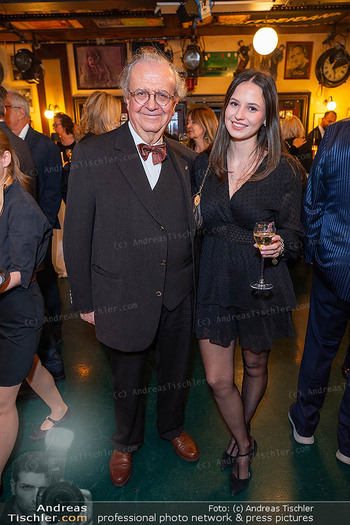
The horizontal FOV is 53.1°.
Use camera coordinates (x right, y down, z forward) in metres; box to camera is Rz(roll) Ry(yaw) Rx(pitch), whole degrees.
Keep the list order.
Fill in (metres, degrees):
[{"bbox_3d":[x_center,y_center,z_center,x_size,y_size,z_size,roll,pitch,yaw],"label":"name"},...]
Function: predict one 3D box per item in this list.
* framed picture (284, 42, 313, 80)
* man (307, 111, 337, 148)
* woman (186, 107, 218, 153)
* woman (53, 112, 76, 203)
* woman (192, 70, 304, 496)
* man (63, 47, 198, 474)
[{"bbox_3d":[1.602,-2.599,4.511,0.335,0.445,0.025,-2,21,0],"label":"framed picture"},{"bbox_3d":[1.836,-0.936,4.447,0.550,1.770,0.380,-14,22,-33],"label":"man"},{"bbox_3d":[0.242,-0.310,2.796,0.380,1.700,0.480,-15,23,-36],"label":"woman"},{"bbox_3d":[-1.199,-0.698,3.869,0.360,1.700,0.480,-14,22,-33],"label":"woman"},{"bbox_3d":[0.287,0.159,1.446,0.480,1.700,0.390,3,19,13],"label":"woman"},{"bbox_3d":[-0.157,0.111,1.501,0.580,1.775,0.420,-7,19,-16],"label":"man"}]

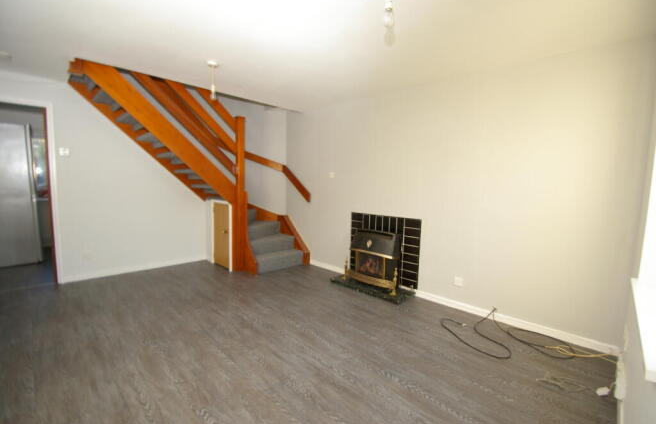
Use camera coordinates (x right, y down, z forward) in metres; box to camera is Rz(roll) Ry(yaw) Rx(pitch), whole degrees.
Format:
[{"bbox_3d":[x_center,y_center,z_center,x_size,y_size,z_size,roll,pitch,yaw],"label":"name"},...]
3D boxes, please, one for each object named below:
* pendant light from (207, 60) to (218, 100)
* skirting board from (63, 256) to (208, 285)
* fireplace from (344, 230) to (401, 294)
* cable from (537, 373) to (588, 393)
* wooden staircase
[{"bbox_3d":[-1.060,-1.210,2.519,0.090,0.352,0.090,5,6,44],"label":"pendant light"},{"bbox_3d":[-2.525,0.768,3.773,0.018,0.076,1.633,5,6,44],"label":"skirting board"},{"bbox_3d":[0.514,0.554,3.268,0.713,0.616,0.270,5,6,44],"label":"fireplace"},{"bbox_3d":[1.425,1.038,1.667,0.224,0.018,0.146,5,6,44],"label":"cable"},{"bbox_3d":[-1.618,-0.345,3.655,1.323,2.346,2.611,5,6,44],"label":"wooden staircase"}]

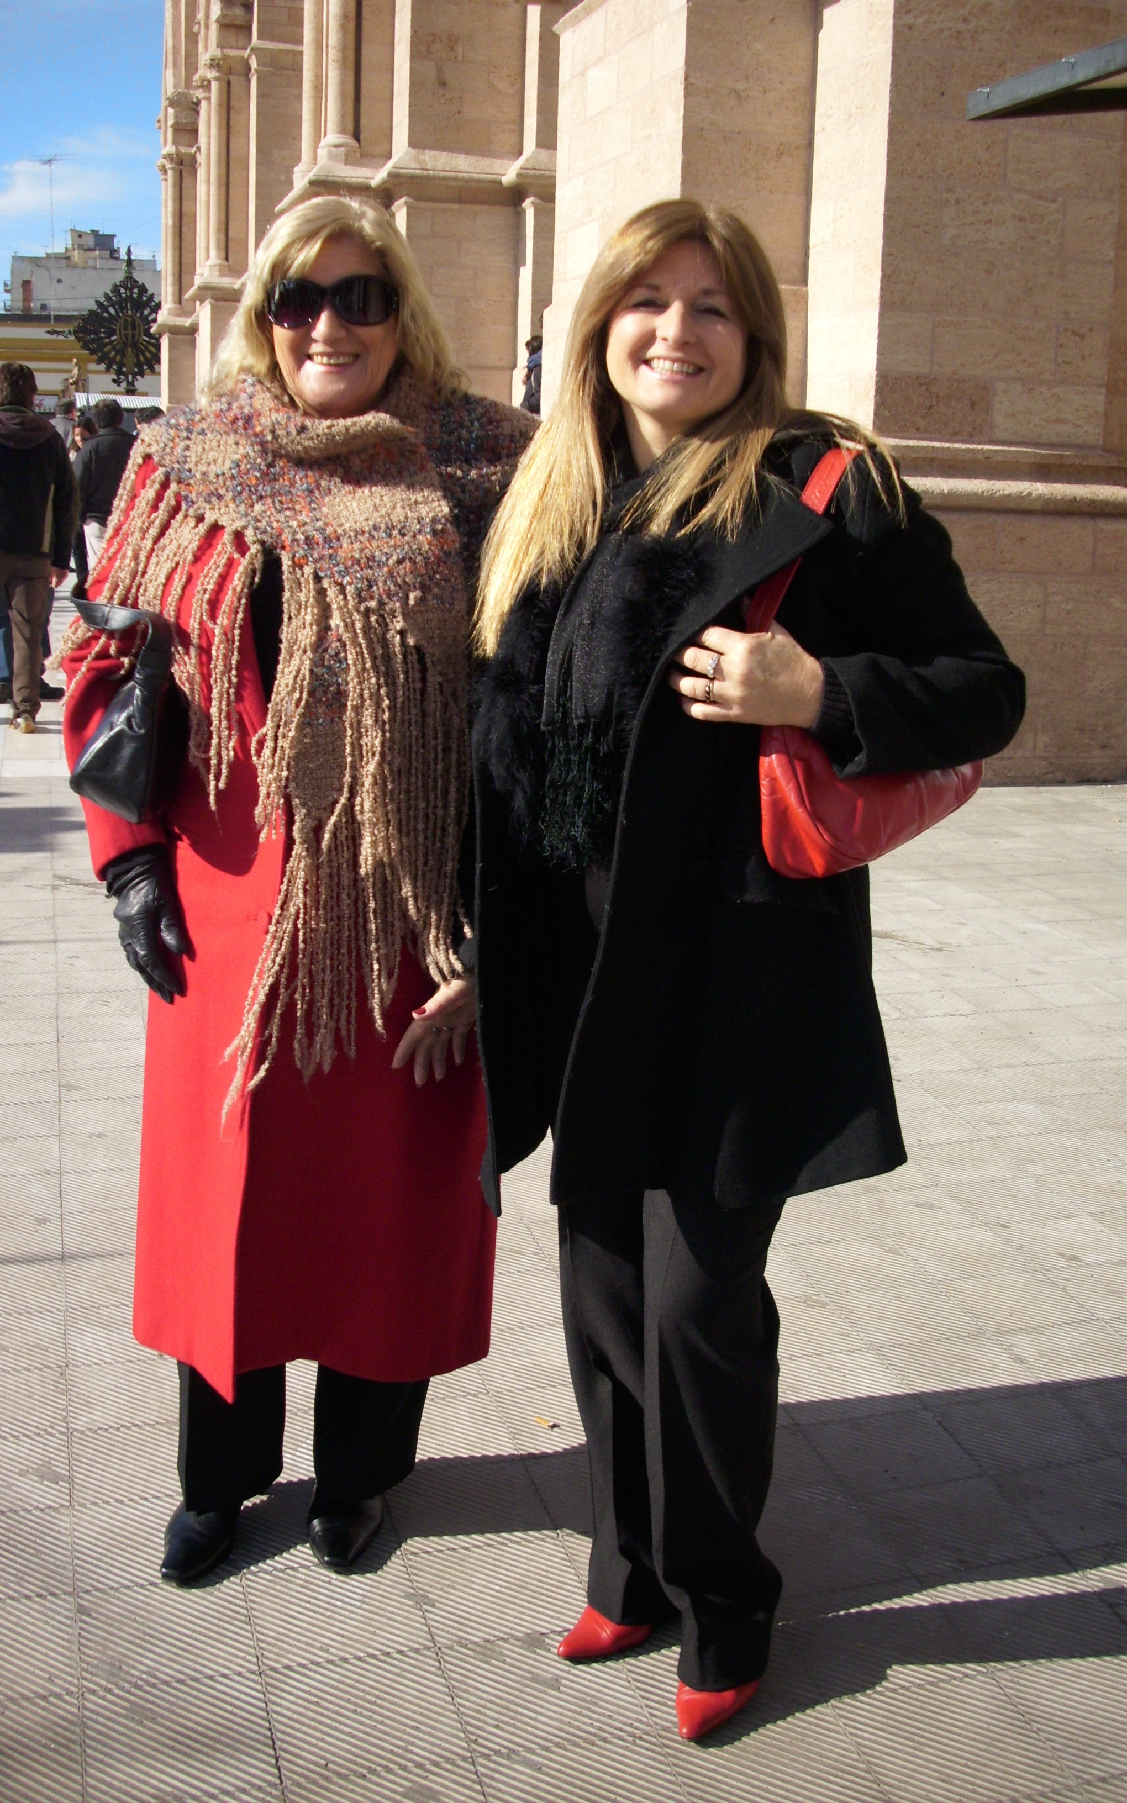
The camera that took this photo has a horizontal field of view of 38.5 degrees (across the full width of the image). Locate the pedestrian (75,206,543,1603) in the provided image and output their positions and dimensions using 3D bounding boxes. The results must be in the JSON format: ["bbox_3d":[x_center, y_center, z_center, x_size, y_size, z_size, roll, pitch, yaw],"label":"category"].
[{"bbox_3d":[-0.310,0.041,2.002,0.530,1.700,0.400,4,13,8],"label":"pedestrian"}]

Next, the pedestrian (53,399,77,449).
[{"bbox_3d":[-5.290,-4.460,17.195,0.500,1.700,0.330,5,14,13],"label":"pedestrian"}]

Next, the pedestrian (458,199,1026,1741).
[{"bbox_3d":[0.153,0.130,1.804,0.540,1.700,0.420,8,15,23],"label":"pedestrian"}]

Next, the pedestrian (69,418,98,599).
[{"bbox_3d":[-3.863,-3.110,13.084,0.460,1.600,0.320,2,13,-1],"label":"pedestrian"}]

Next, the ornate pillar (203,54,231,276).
[{"bbox_3d":[-7.151,-15.246,33.490,0.550,4.257,0.550,-2,14,-18],"label":"ornate pillar"}]

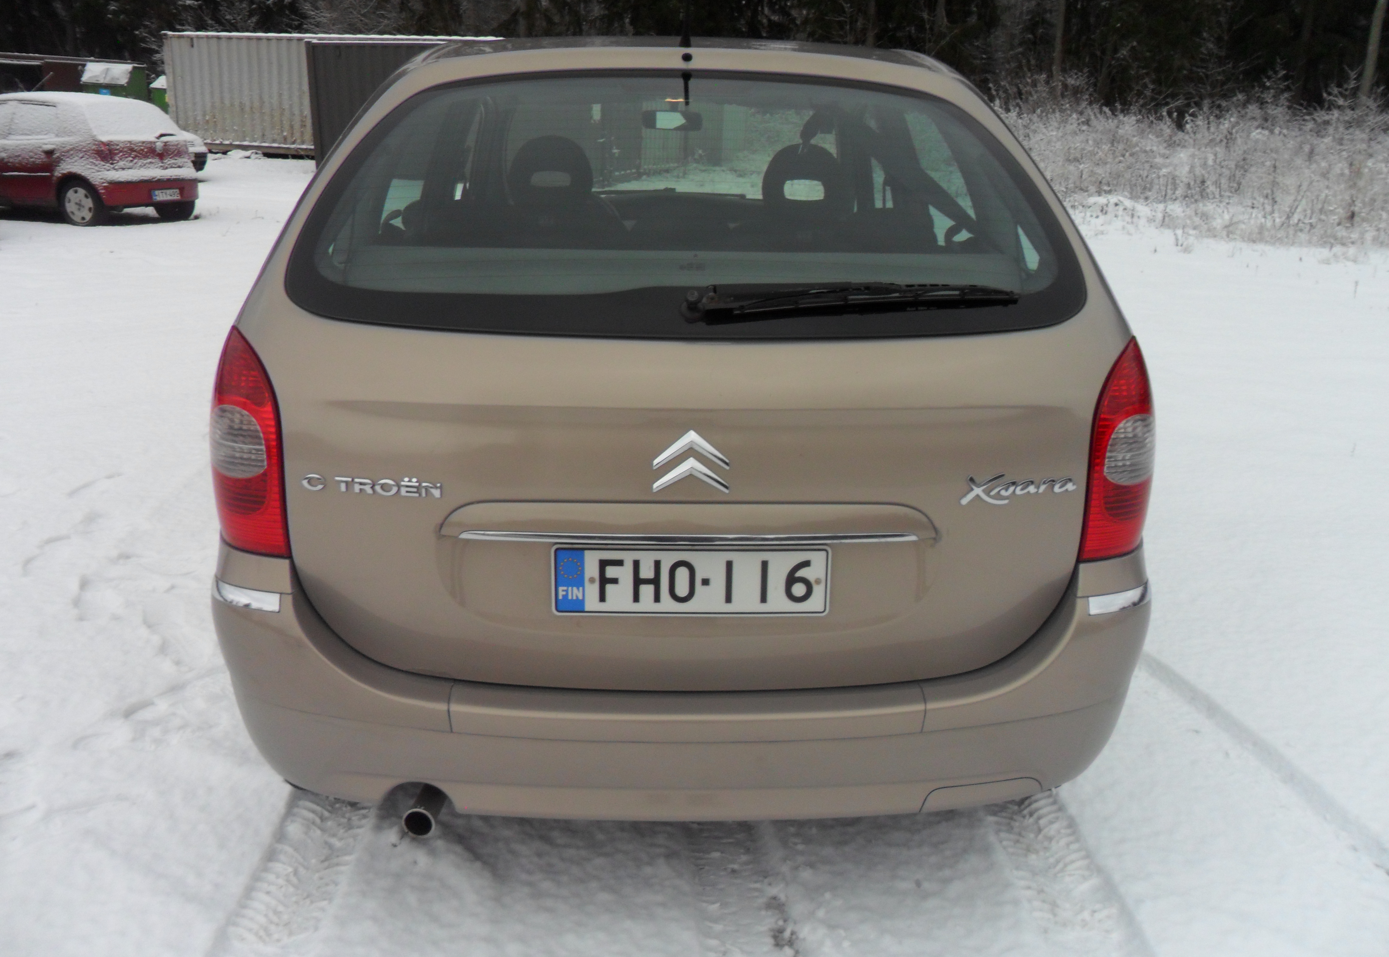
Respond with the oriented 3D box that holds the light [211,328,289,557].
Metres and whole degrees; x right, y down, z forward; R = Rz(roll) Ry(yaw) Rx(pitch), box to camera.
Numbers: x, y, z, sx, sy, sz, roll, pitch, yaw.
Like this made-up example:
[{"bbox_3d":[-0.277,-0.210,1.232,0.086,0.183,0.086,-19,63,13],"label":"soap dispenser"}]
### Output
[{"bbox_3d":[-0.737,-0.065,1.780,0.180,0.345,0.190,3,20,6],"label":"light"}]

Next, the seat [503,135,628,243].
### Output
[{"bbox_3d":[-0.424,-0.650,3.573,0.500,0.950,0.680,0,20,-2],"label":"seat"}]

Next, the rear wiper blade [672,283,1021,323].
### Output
[{"bbox_3d":[0.241,-0.262,1.621,0.505,0.058,0.062,-1,20,-6],"label":"rear wiper blade"}]

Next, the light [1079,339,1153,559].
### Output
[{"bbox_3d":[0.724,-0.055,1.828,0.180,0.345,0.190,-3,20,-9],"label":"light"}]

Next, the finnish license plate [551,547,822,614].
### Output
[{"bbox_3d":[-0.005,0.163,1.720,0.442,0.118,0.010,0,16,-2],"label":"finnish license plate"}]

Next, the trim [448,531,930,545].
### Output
[{"bbox_3d":[-0.007,0.090,1.678,0.720,0.020,0.030,0,20,-2],"label":"trim"}]

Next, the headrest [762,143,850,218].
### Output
[{"bbox_3d":[0.335,-0.891,3.263,0.260,0.230,0.130,0,20,-2],"label":"headrest"}]

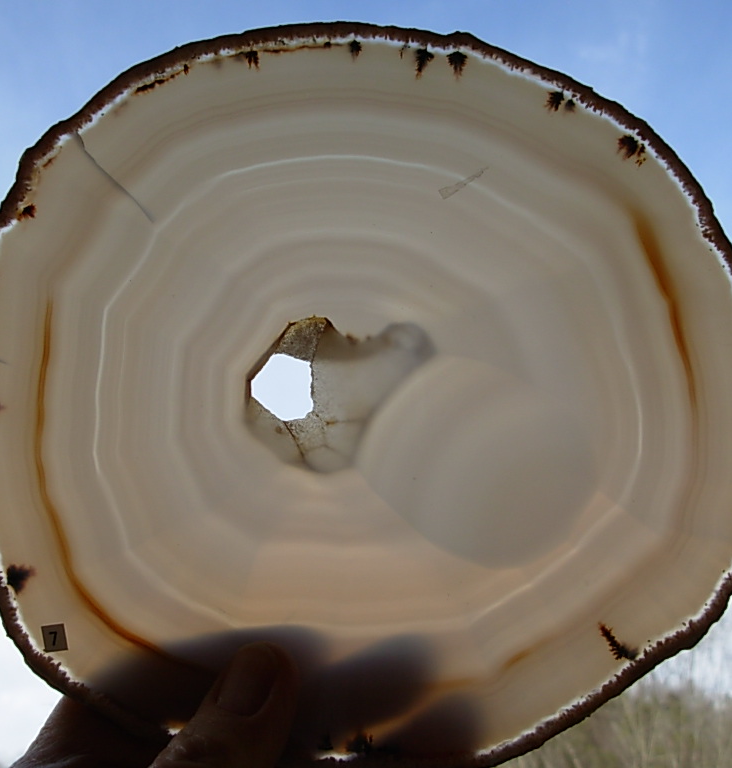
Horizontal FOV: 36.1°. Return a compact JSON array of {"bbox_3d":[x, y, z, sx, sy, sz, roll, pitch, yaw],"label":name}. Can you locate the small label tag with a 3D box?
[{"bbox_3d":[-0.086,0.070,0.310,0.006,0.007,0.001,-9,0,0],"label":"small label tag"}]

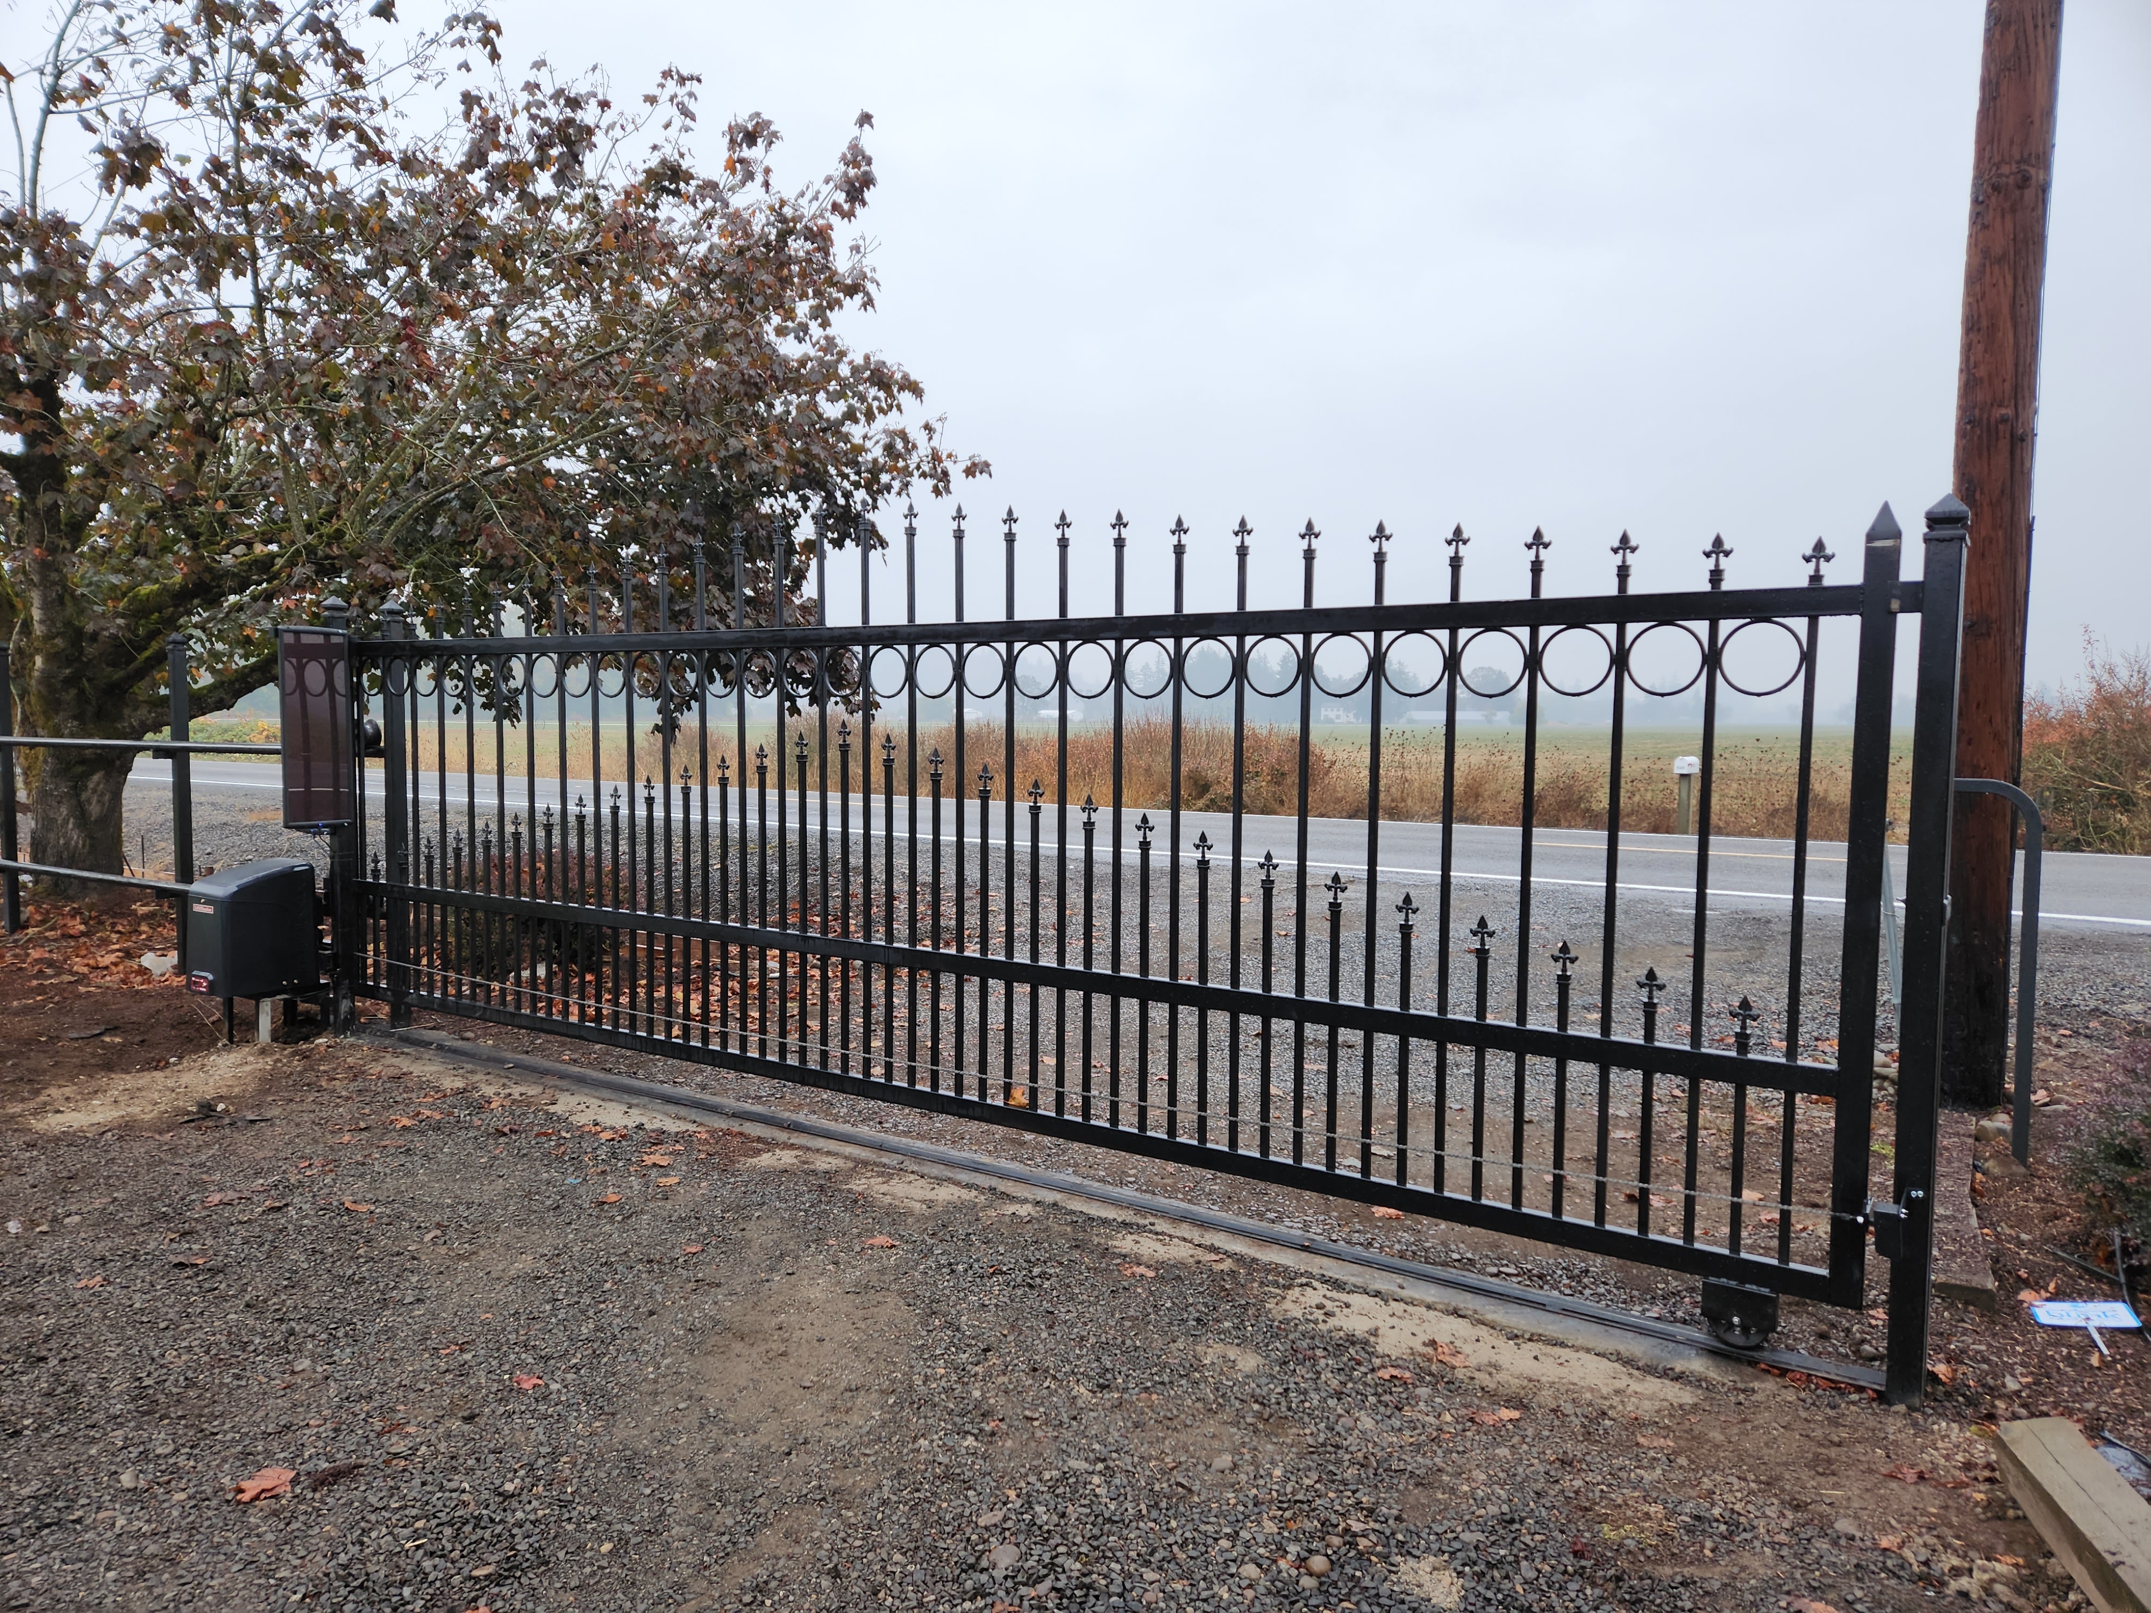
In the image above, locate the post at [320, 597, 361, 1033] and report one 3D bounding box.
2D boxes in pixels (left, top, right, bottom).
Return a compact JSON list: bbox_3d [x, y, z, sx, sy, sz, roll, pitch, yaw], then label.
[{"bbox_3d":[-3.578,0.051,6.961,0.083,2.124,0.083,3,4,35],"label":"post"}]

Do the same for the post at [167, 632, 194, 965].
[{"bbox_3d":[-5.312,-0.010,8.492,0.083,2.025,0.083,3,4,35],"label":"post"}]

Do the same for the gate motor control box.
[{"bbox_3d":[-4.086,0.599,7.120,0.364,0.609,0.465,3,4,35],"label":"gate motor control box"}]

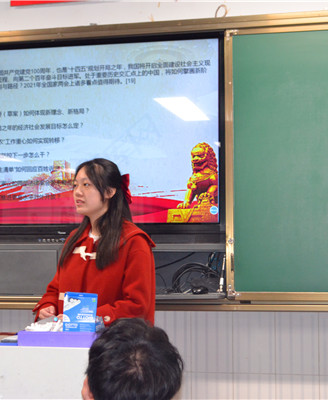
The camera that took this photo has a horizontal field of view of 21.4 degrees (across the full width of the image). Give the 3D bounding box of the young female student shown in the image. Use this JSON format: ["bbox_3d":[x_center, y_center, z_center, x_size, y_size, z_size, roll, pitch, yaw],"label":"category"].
[{"bbox_3d":[-0.258,0.648,3.330,0.490,1.620,0.400,-2,-4,37],"label":"young female student"}]

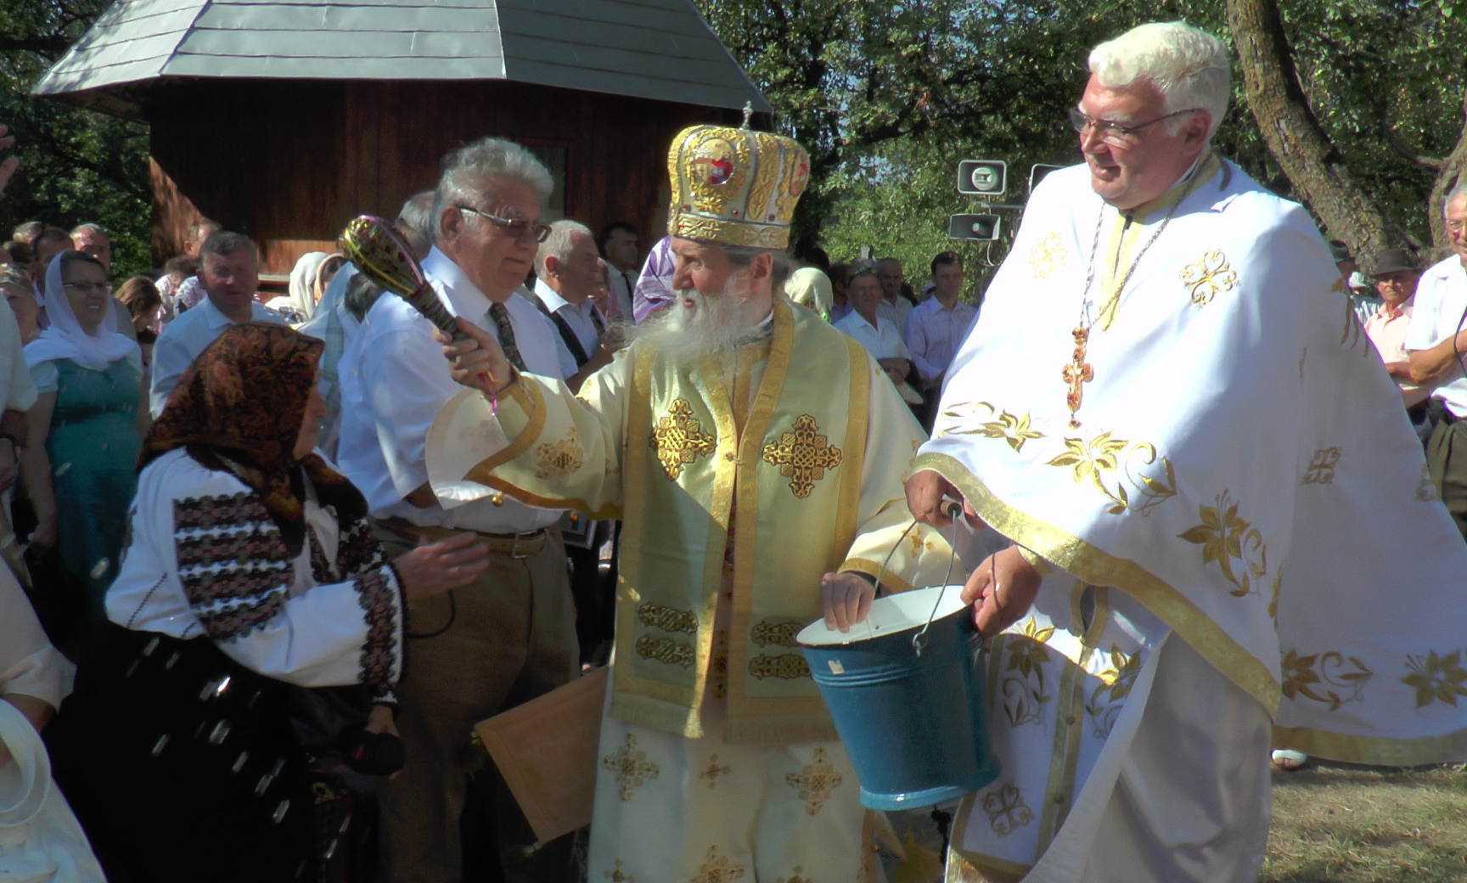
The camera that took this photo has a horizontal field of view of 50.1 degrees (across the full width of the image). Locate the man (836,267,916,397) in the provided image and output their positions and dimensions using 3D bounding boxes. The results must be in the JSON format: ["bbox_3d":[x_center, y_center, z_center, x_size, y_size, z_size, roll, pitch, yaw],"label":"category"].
[{"bbox_3d":[0.743,-0.107,8.771,0.520,1.680,0.380,-1,5,-24],"label":"man"}]

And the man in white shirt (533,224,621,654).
[{"bbox_3d":[-0.558,0.111,5.373,0.420,1.720,0.520,5,6,36],"label":"man in white shirt"}]

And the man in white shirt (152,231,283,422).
[{"bbox_3d":[-1.621,0.182,5.022,0.530,1.690,0.350,-2,6,-32],"label":"man in white shirt"}]

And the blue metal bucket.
[{"bbox_3d":[0.255,0.376,2.310,0.275,0.260,0.275,-15,6,2],"label":"blue metal bucket"}]

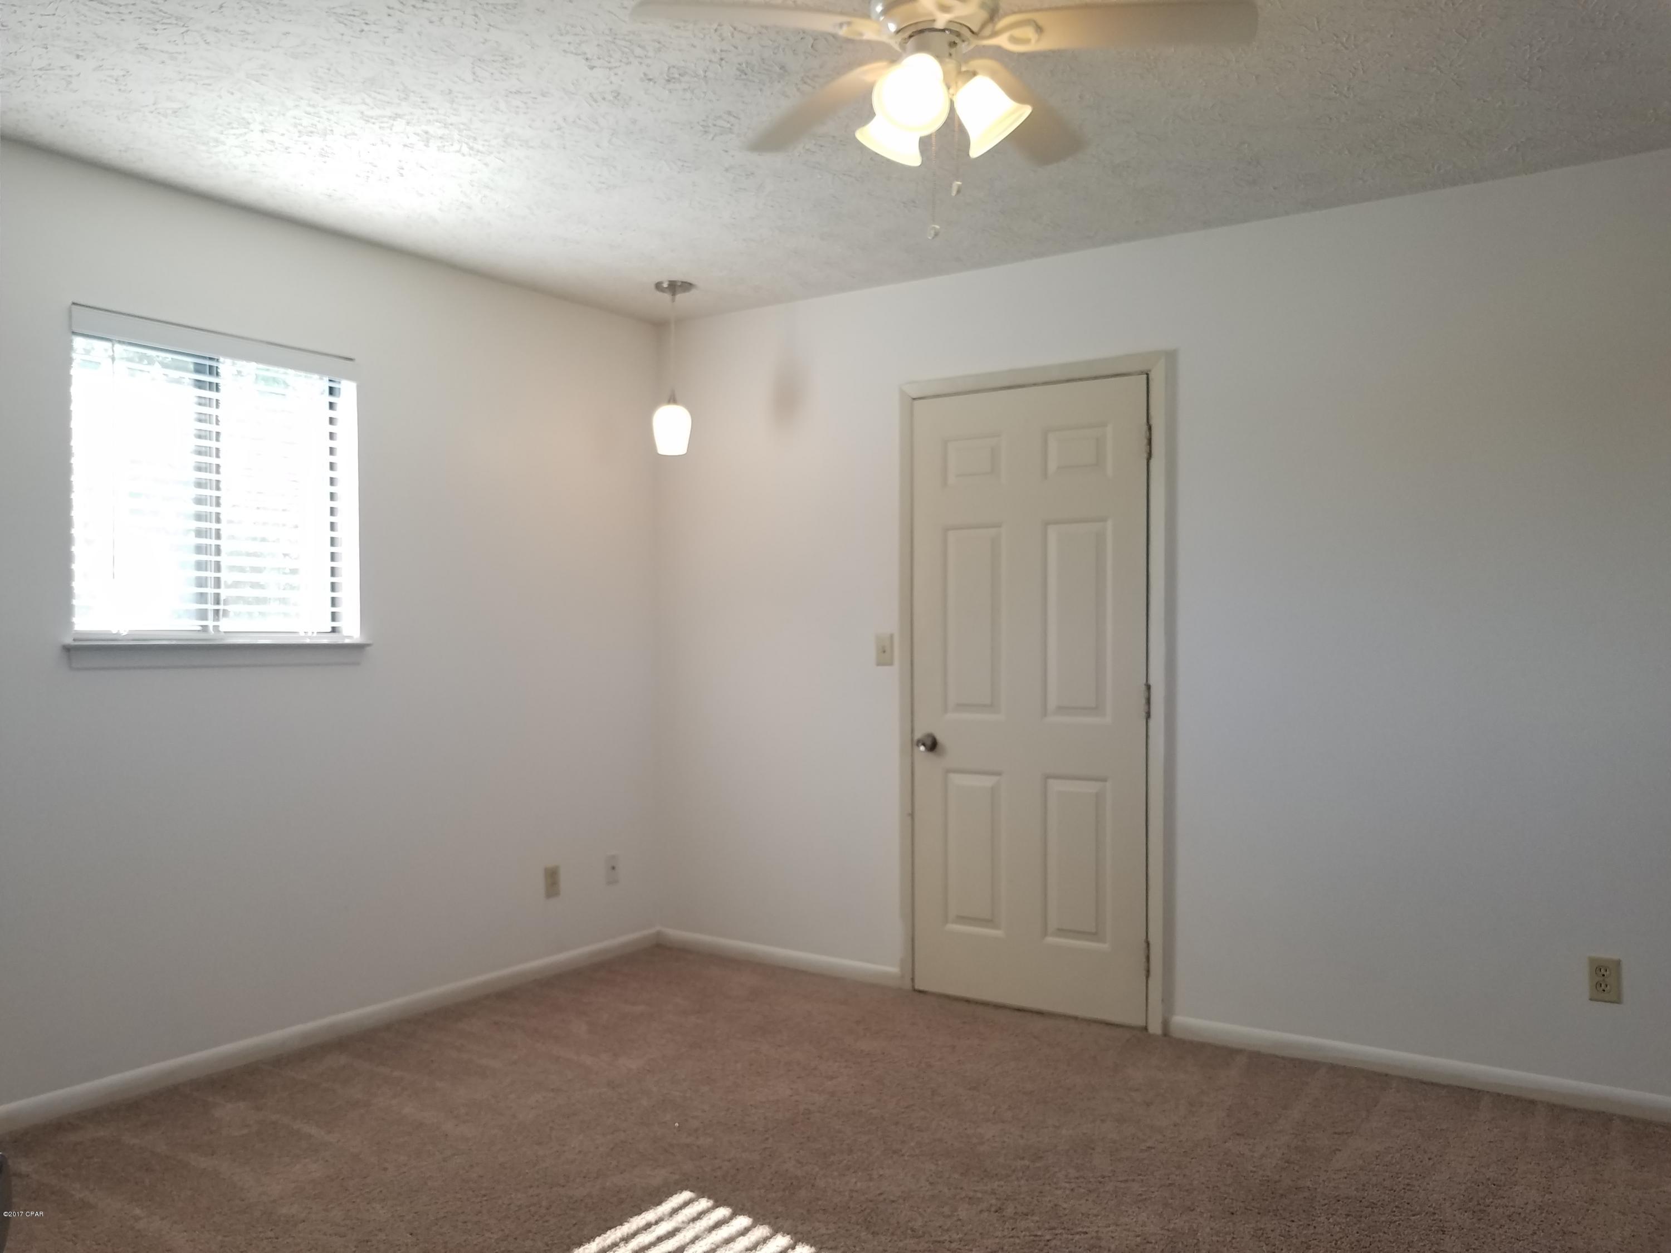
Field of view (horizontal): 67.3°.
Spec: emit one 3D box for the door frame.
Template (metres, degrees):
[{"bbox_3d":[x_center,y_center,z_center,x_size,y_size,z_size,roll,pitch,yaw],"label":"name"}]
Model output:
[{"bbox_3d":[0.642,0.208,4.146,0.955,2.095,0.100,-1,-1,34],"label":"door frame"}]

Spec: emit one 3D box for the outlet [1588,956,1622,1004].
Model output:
[{"bbox_3d":[1.961,0.902,3.195,0.071,0.115,0.010,-1,-1,34],"label":"outlet"}]

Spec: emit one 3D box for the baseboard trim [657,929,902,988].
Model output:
[{"bbox_3d":[-0.246,1.230,4.685,1.130,0.065,0.015,-1,-1,34],"label":"baseboard trim"}]

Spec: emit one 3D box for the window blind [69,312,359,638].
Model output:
[{"bbox_3d":[-1.726,-0.392,3.566,0.060,0.860,0.825,-1,-1,34],"label":"window blind"}]

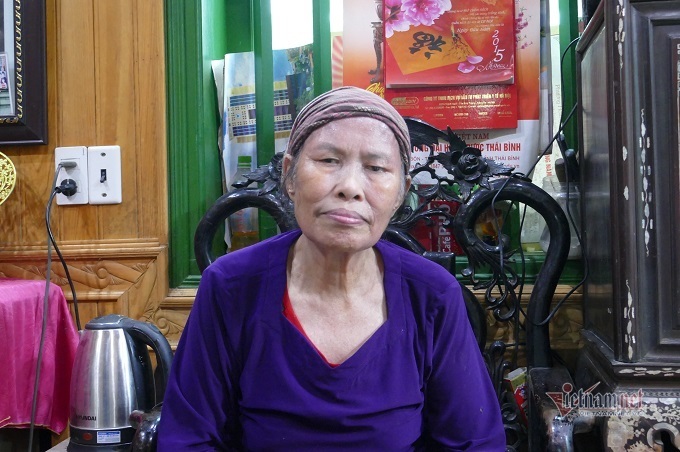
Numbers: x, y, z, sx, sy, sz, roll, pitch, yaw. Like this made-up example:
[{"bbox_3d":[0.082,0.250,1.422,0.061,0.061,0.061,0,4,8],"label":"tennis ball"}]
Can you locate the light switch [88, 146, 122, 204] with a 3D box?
[{"bbox_3d":[-0.487,-0.105,1.565,0.070,0.120,0.017,-1,-1,4],"label":"light switch"}]

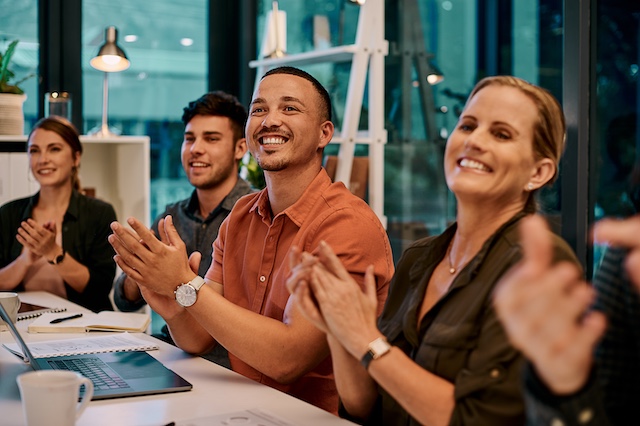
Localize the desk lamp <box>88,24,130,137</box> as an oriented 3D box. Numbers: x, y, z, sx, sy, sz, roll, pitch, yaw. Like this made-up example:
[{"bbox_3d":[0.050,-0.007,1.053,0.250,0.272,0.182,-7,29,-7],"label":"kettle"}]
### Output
[{"bbox_3d":[-0.863,-0.536,3.650,0.162,0.435,0.200,0,2,-18],"label":"desk lamp"}]

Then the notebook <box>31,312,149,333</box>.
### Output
[{"bbox_3d":[-0.552,0.265,2.165,0.262,0.020,0.210,0,2,-3],"label":"notebook"}]

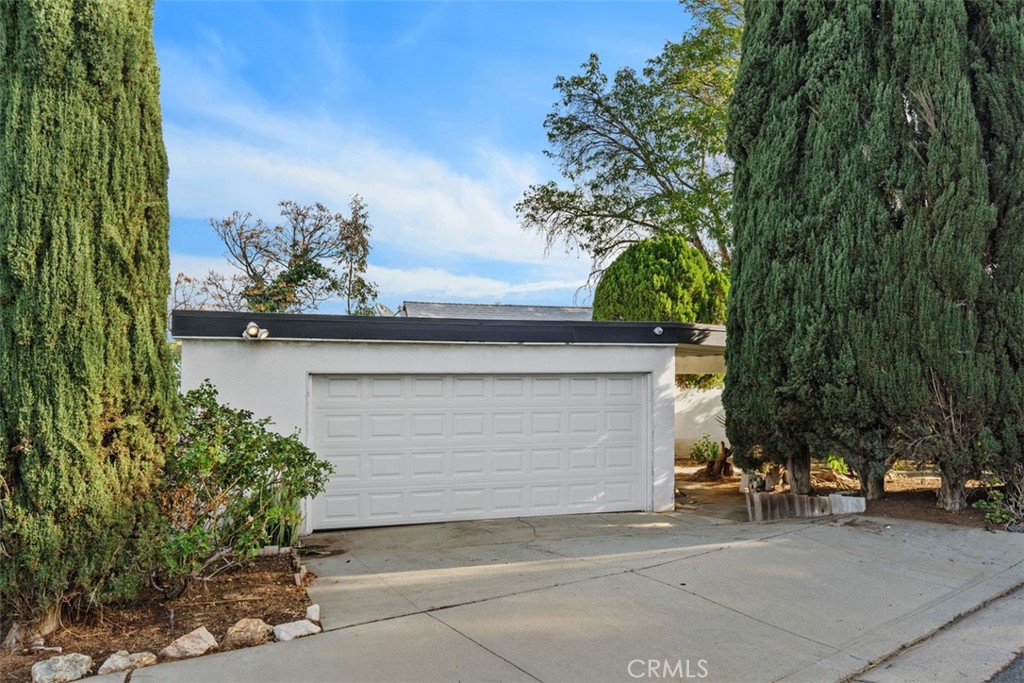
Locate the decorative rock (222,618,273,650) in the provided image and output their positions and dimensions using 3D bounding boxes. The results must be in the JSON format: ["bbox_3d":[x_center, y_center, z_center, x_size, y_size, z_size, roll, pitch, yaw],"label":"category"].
[{"bbox_3d":[-1.309,1.450,3.520,0.230,0.130,0.180,1,-2,-30],"label":"decorative rock"}]

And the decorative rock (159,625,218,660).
[{"bbox_3d":[-1.533,1.427,3.360,0.250,0.140,0.170,1,-2,-30],"label":"decorative rock"}]

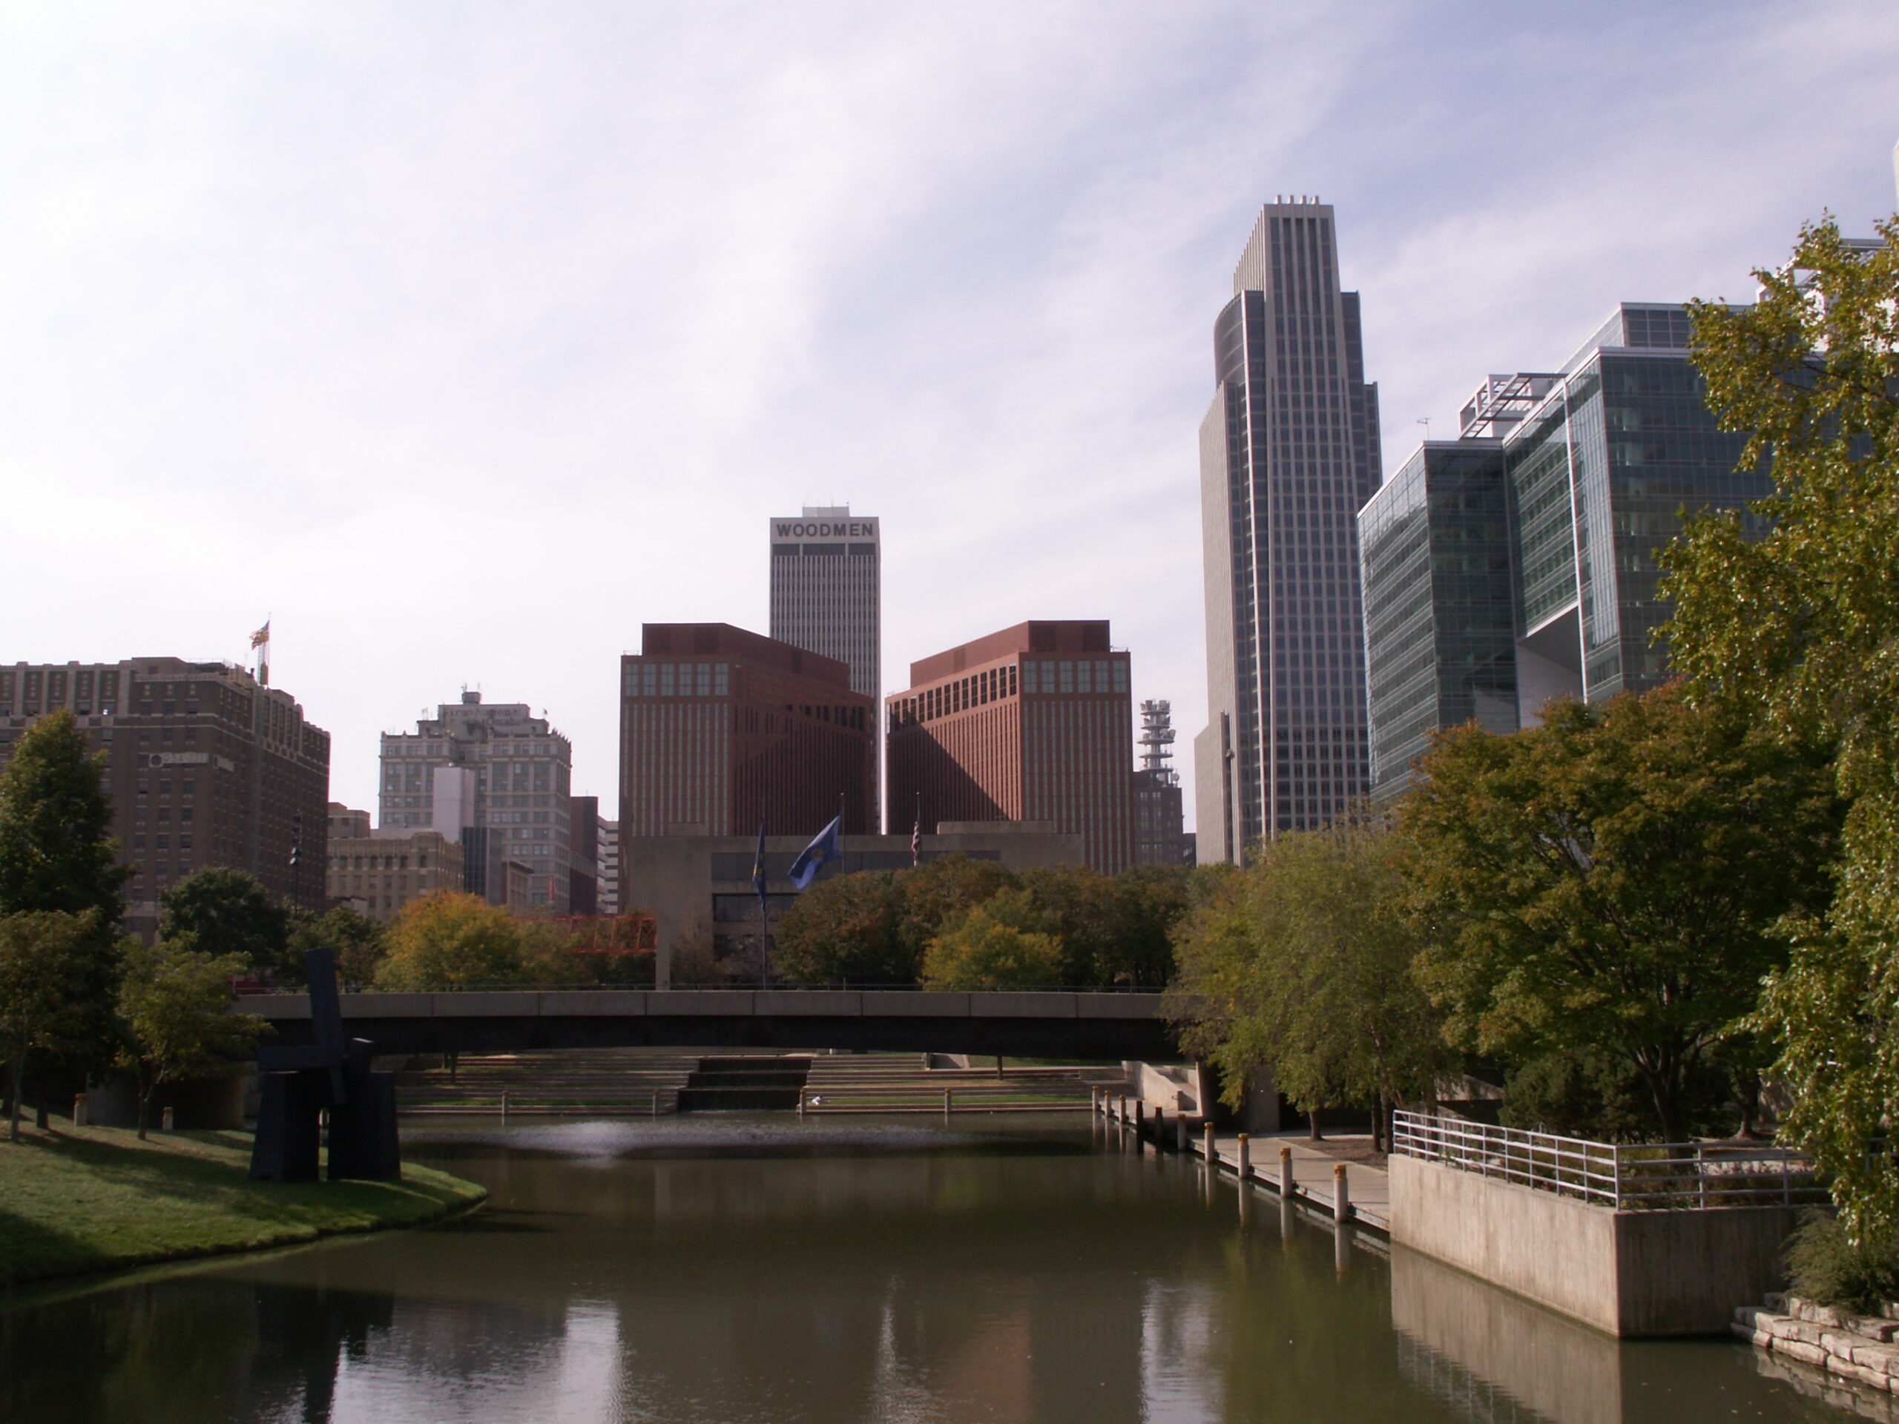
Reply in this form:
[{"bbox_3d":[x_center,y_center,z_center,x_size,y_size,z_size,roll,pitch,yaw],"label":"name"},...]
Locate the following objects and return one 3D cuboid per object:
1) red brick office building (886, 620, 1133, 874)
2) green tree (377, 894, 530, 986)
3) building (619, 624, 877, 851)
[{"bbox_3d":[9.519,19.116,342.627,41.800,63.500,46.000,0,-9,-1],"label":"red brick office building"},{"bbox_3d":[-32.595,17.892,125.136,10.000,12.460,10.000,0,-9,-1],"label":"green tree"},{"bbox_3d":[-34.520,19.515,341.710,42.300,63.300,46.000,0,-9,-1],"label":"building"}]

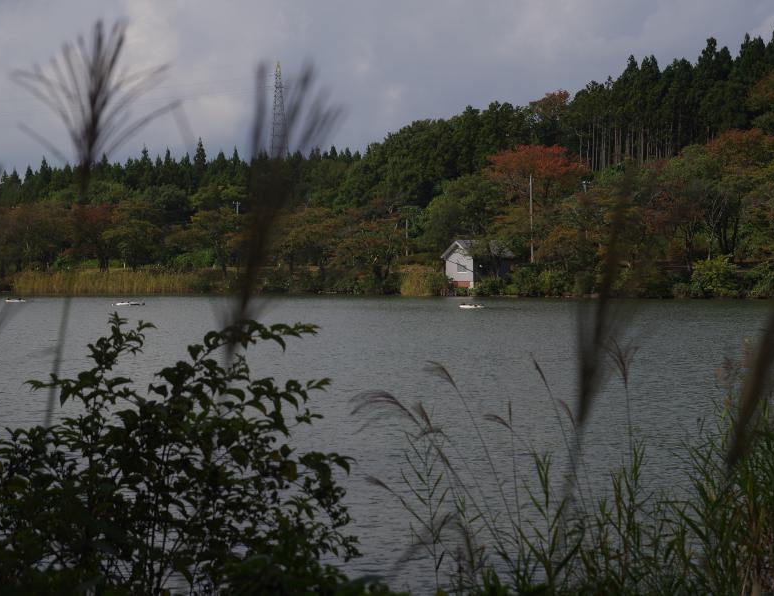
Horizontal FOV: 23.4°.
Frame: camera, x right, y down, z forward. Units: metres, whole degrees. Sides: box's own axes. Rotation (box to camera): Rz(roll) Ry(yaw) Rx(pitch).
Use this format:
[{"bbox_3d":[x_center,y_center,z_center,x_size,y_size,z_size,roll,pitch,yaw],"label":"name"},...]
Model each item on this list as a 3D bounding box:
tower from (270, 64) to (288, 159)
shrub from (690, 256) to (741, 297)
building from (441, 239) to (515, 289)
[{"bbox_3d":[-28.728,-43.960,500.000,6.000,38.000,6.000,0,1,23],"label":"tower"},{"bbox_3d":[31.955,-2.043,182.000,5.000,3.900,4.200,-1,1,10],"label":"shrub"},{"bbox_3d":[10.123,-3.762,207.000,6.200,5.500,4.900,-2,2,-42],"label":"building"}]

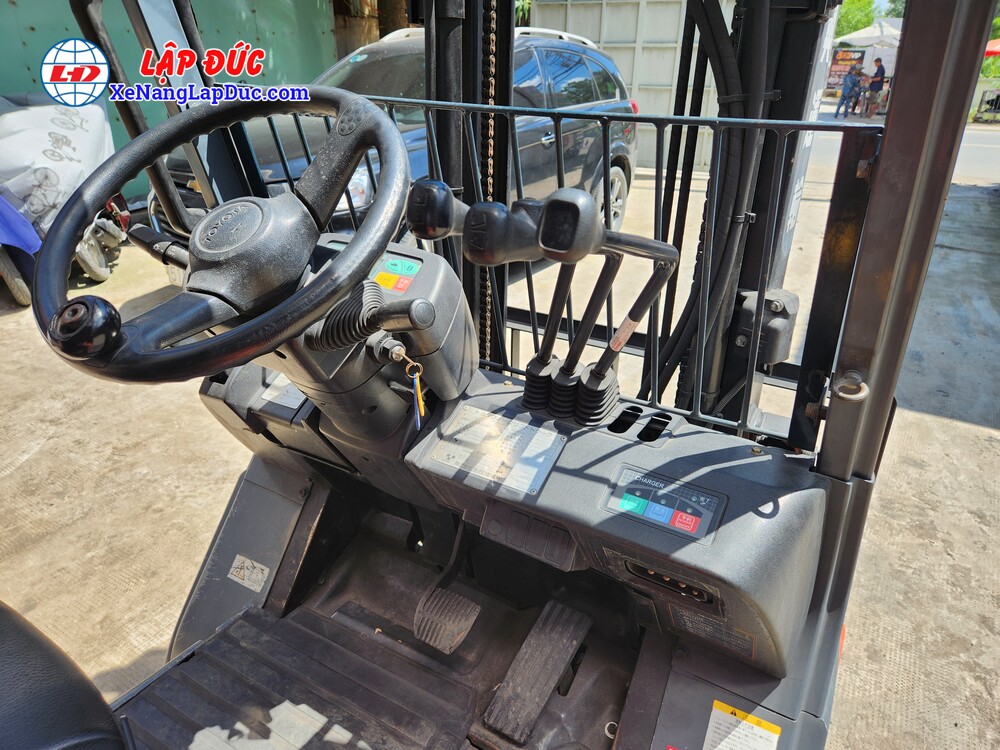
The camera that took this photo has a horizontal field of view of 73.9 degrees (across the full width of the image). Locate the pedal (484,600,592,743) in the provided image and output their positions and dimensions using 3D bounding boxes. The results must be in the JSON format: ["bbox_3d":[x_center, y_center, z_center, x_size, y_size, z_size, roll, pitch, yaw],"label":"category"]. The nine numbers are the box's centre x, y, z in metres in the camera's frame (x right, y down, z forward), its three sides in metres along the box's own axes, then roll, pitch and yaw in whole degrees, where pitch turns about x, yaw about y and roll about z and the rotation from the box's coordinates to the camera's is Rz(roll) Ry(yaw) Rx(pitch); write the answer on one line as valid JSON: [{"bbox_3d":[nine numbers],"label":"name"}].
[{"bbox_3d":[0.059,0.430,0.969,0.069,0.030,0.195,17,58,33],"label":"pedal"}]

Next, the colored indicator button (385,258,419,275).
[{"bbox_3d":[-0.117,-0.130,0.800,0.050,0.005,0.020,12,63,25],"label":"colored indicator button"}]

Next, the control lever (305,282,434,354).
[{"bbox_3d":[-0.130,-0.062,0.690,0.121,0.056,0.056,4,25,9],"label":"control lever"}]

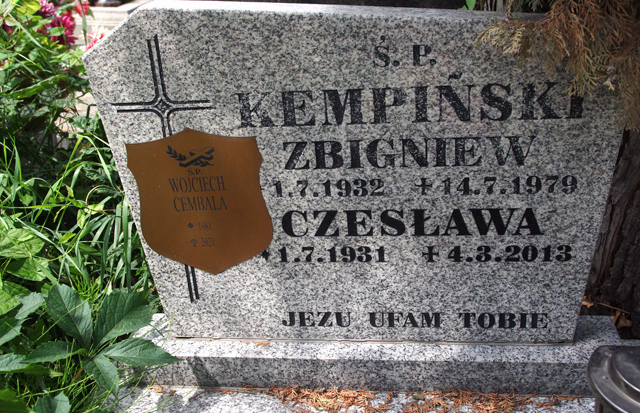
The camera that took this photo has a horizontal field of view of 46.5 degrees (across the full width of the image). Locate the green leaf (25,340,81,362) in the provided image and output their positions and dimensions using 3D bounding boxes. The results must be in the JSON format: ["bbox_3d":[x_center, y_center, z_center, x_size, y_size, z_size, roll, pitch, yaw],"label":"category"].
[{"bbox_3d":[-0.397,0.217,1.110,0.090,0.018,0.045,-10,24,-15],"label":"green leaf"}]

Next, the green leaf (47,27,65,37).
[{"bbox_3d":[-0.674,-0.446,1.900,0.045,0.007,0.026,-9,36,15],"label":"green leaf"}]

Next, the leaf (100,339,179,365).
[{"bbox_3d":[-0.268,0.221,1.120,0.115,0.018,0.058,4,24,0],"label":"leaf"}]

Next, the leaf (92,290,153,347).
[{"bbox_3d":[-0.306,0.174,1.150,0.064,0.022,0.118,30,54,27],"label":"leaf"}]

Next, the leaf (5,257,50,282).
[{"bbox_3d":[-0.489,0.106,1.250,0.070,0.015,0.060,-25,44,-29],"label":"leaf"}]

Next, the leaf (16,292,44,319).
[{"bbox_3d":[-0.447,0.153,1.150,0.056,0.012,0.035,-41,52,-18],"label":"leaf"}]

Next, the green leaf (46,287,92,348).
[{"bbox_3d":[-0.386,0.170,1.150,0.060,0.020,0.113,-22,62,-13],"label":"green leaf"}]

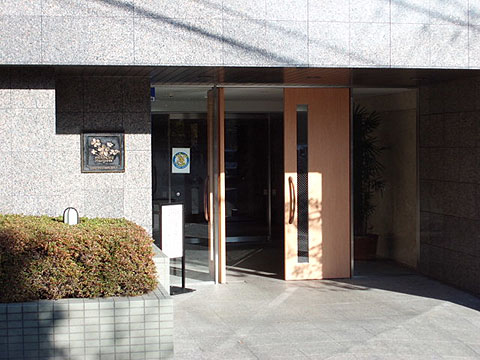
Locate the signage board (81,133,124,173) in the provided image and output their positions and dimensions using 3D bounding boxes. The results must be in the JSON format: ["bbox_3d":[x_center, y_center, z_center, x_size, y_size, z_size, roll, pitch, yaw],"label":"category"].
[{"bbox_3d":[-1.416,-0.278,9.501,0.458,0.413,0.050,-1,2,-13],"label":"signage board"}]

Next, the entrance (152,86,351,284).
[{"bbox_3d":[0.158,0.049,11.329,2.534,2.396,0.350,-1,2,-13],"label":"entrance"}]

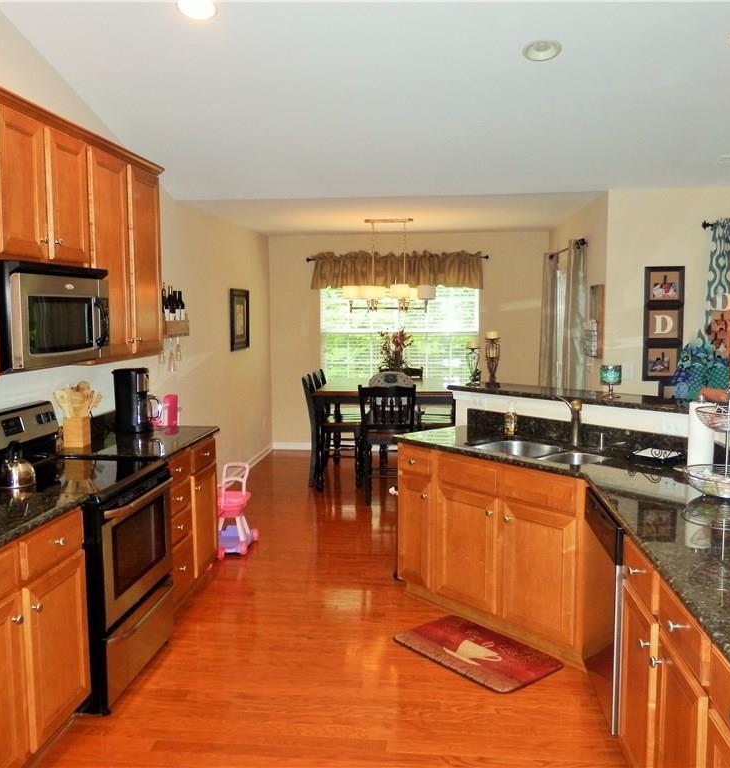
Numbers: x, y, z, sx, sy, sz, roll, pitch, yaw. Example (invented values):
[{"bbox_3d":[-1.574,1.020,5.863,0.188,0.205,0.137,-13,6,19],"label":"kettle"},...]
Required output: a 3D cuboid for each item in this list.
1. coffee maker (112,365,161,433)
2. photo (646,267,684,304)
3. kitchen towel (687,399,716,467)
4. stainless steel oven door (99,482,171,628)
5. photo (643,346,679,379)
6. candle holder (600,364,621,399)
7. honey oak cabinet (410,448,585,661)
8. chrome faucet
[{"bbox_3d":[-1.375,0.103,4.454,0.235,0.365,0.185,1,6,18],"label":"coffee maker"},{"bbox_3d":[2.067,-0.682,5.099,0.255,0.260,0.025,0,6,6],"label":"photo"},{"bbox_3d":[1.510,0.233,3.318,0.114,0.290,0.114,0,6,6],"label":"kitchen towel"},{"bbox_3d":[-1.032,0.728,3.348,0.080,0.480,0.740,0,6,6],"label":"stainless steel oven door"},{"bbox_3d":[2.068,-0.160,5.153,0.250,0.252,0.025,0,6,6],"label":"photo"},{"bbox_3d":[1.364,-0.018,4.093,0.125,0.180,0.125,1,6,18],"label":"candle holder"},{"bbox_3d":[0.899,0.811,3.811,0.580,0.876,0.950,-5,8,-39],"label":"honey oak cabinet"},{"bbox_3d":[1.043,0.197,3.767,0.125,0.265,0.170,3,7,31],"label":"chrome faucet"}]

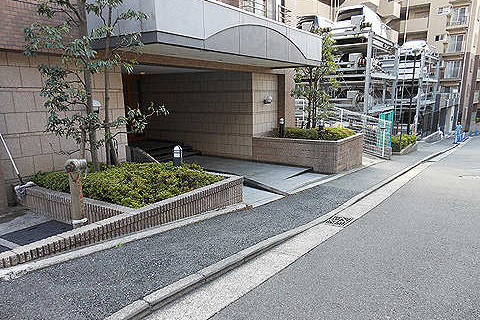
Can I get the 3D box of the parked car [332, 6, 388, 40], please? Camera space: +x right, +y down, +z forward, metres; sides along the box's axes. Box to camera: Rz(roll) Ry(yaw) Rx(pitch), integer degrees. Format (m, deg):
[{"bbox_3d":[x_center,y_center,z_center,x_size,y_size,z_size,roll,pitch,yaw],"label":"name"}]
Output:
[{"bbox_3d":[6.380,-6.800,17.930,1.700,1.500,4.400,8,14,34],"label":"parked car"}]

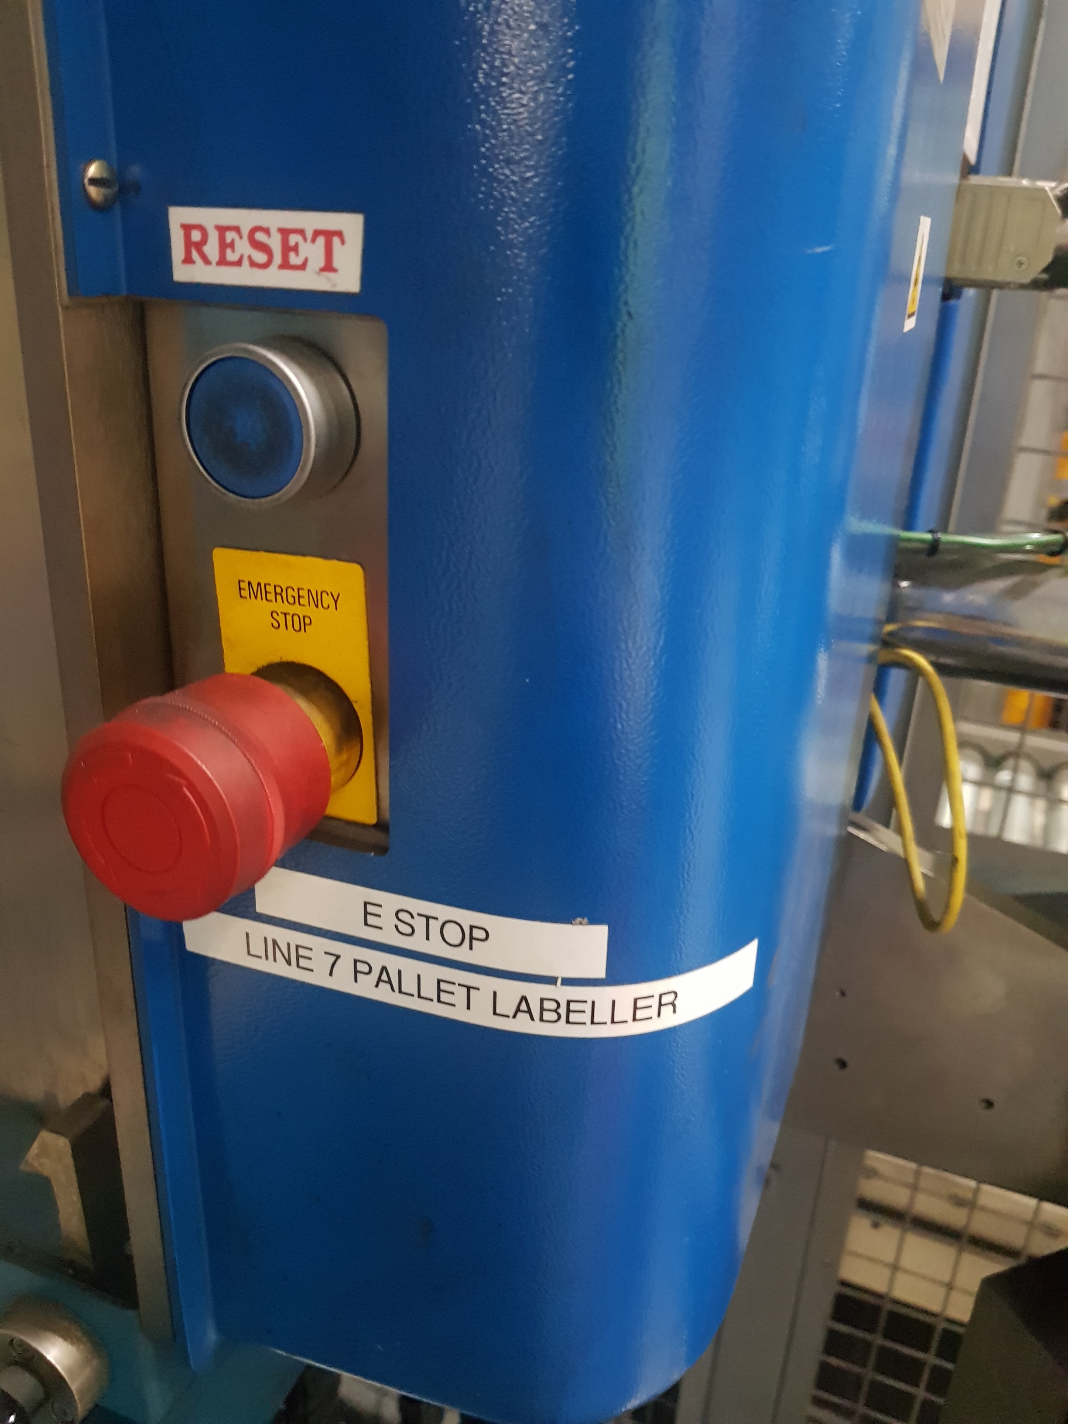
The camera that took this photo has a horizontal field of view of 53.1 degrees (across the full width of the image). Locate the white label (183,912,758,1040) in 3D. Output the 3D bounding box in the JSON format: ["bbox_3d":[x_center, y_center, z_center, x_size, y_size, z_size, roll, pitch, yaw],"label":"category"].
[{"bbox_3d":[-0.015,0.056,0.227,0.127,0.012,0.022,3,22,1],"label":"white label"}]

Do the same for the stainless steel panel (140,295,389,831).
[{"bbox_3d":[-0.051,-0.025,0.206,0.050,0.100,0.004,10,23,16],"label":"stainless steel panel"}]

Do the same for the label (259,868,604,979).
[{"bbox_3d":[-0.023,0.043,0.217,0.077,0.012,0.004,8,22,12],"label":"label"}]

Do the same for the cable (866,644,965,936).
[{"bbox_3d":[0.118,0.024,0.330,0.030,0.088,0.050,10,23,16],"label":"cable"}]

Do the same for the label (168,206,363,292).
[{"bbox_3d":[-0.045,-0.077,0.177,0.036,0.012,0.001,10,23,16],"label":"label"}]

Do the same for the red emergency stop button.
[{"bbox_3d":[-0.059,0.015,0.189,0.036,0.036,0.031,10,23,16],"label":"red emergency stop button"}]

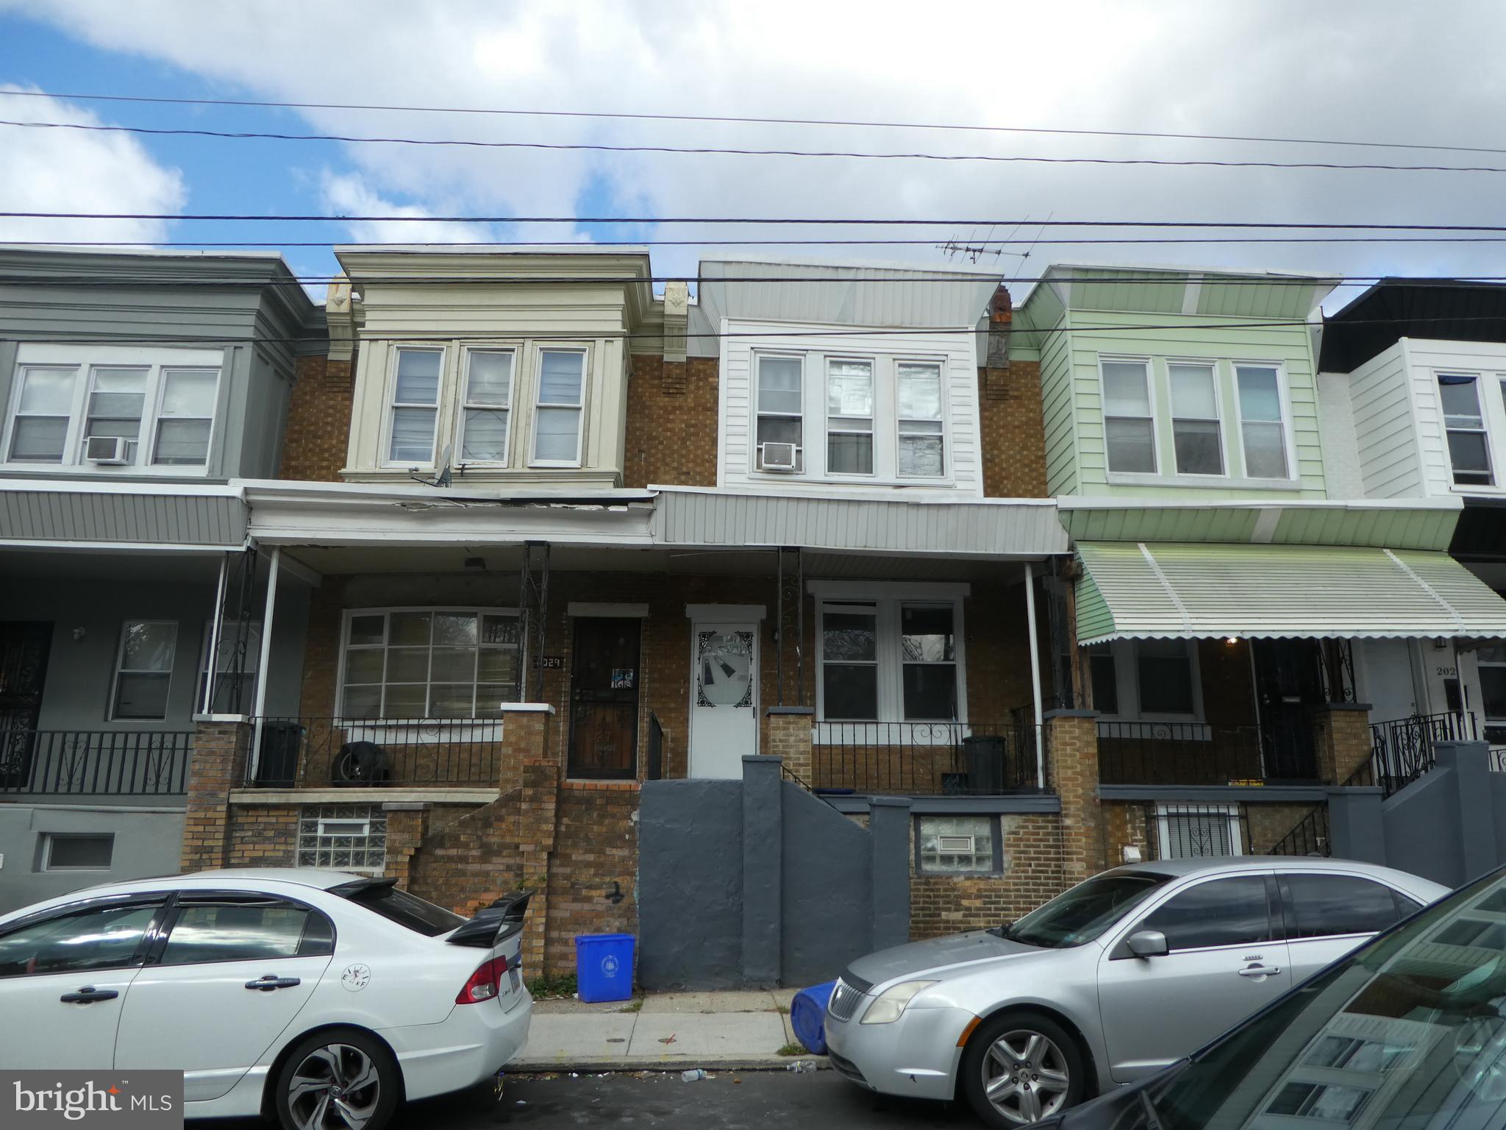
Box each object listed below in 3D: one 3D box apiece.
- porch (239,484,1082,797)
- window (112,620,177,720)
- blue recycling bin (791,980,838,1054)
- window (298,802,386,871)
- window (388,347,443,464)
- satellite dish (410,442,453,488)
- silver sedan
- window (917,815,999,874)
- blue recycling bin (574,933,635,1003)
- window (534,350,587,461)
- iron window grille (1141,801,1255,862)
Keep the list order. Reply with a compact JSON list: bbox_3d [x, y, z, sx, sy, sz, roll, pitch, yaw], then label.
[{"bbox_3d":[-1.081,1.048,12.448,9.150,3.450,2.000,1,-13,-3],"label":"porch"},{"bbox_3d":[-7.680,1.327,13.187,0.667,1.273,0.120,1,-13,-4],"label":"window"},{"bbox_3d":[0.640,3.225,7.499,0.600,0.500,0.500,1,-11,-32],"label":"blue recycling bin"},{"bbox_3d":[-4.390,2.929,11.179,0.940,0.710,0.120,1,-13,-3],"label":"window"},{"bbox_3d":[-4.178,-1.974,12.941,0.602,1.558,0.120,1,-13,-4],"label":"window"},{"bbox_3d":[-3.806,-1.176,12.351,0.460,0.530,0.460,9,-16,-32],"label":"satellite dish"},{"bbox_3d":[2.862,2.612,6.671,4.800,1.450,1.840,1,-13,-3],"label":"silver sedan"},{"bbox_3d":[2.237,3.033,11.340,0.921,0.630,0.120,1,-13,-4],"label":"window"},{"bbox_3d":[-1.336,3.631,9.421,0.480,0.535,0.360,6,-14,-23],"label":"blue recycling bin"},{"bbox_3d":[-2.551,-2.083,13.753,0.645,1.630,0.110,1,-13,-2],"label":"window"},{"bbox_3d":[4.894,3.027,11.505,1.150,0.820,0.120,1,-13,-3],"label":"iron window grille"}]

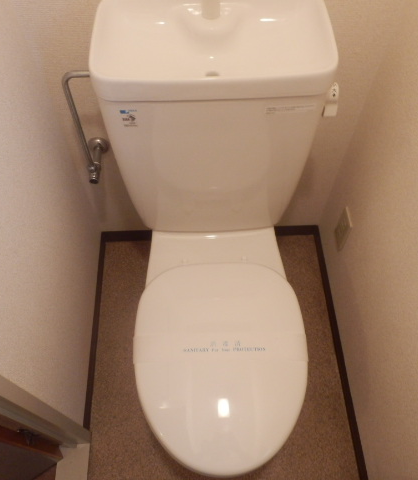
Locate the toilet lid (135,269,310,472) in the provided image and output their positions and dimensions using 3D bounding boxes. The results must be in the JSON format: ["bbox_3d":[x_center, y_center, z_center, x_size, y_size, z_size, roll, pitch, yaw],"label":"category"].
[{"bbox_3d":[0.023,0.245,0.912,0.360,0.050,0.430,-2,60,-2],"label":"toilet lid"}]

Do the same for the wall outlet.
[{"bbox_3d":[0.369,-0.027,1.207,0.012,0.122,0.069,-2,60,-2],"label":"wall outlet"}]

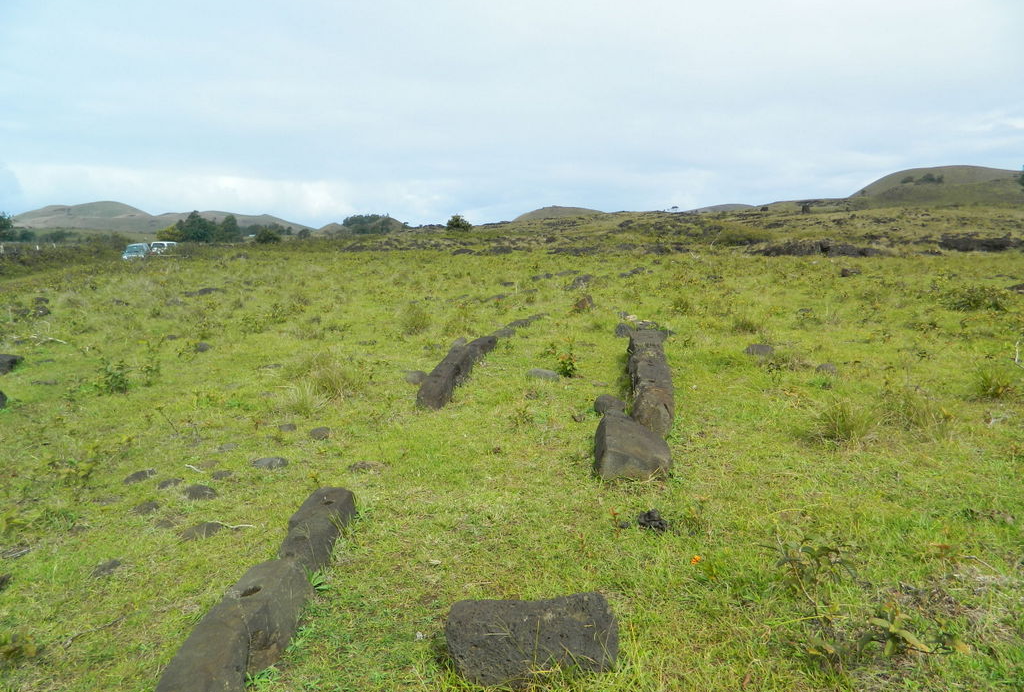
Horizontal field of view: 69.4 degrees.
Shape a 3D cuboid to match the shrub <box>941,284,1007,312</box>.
[{"bbox_3d":[8.077,-0.840,12.956,1.000,0.408,0.741,6,11,32],"label":"shrub"}]

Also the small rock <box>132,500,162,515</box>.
[{"bbox_3d":[-2.002,0.887,4.050,0.150,0.060,0.110,-4,10,-26],"label":"small rock"}]

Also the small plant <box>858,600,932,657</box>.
[{"bbox_3d":[1.364,1.005,2.630,0.260,0.150,0.230,5,10,27],"label":"small plant"}]

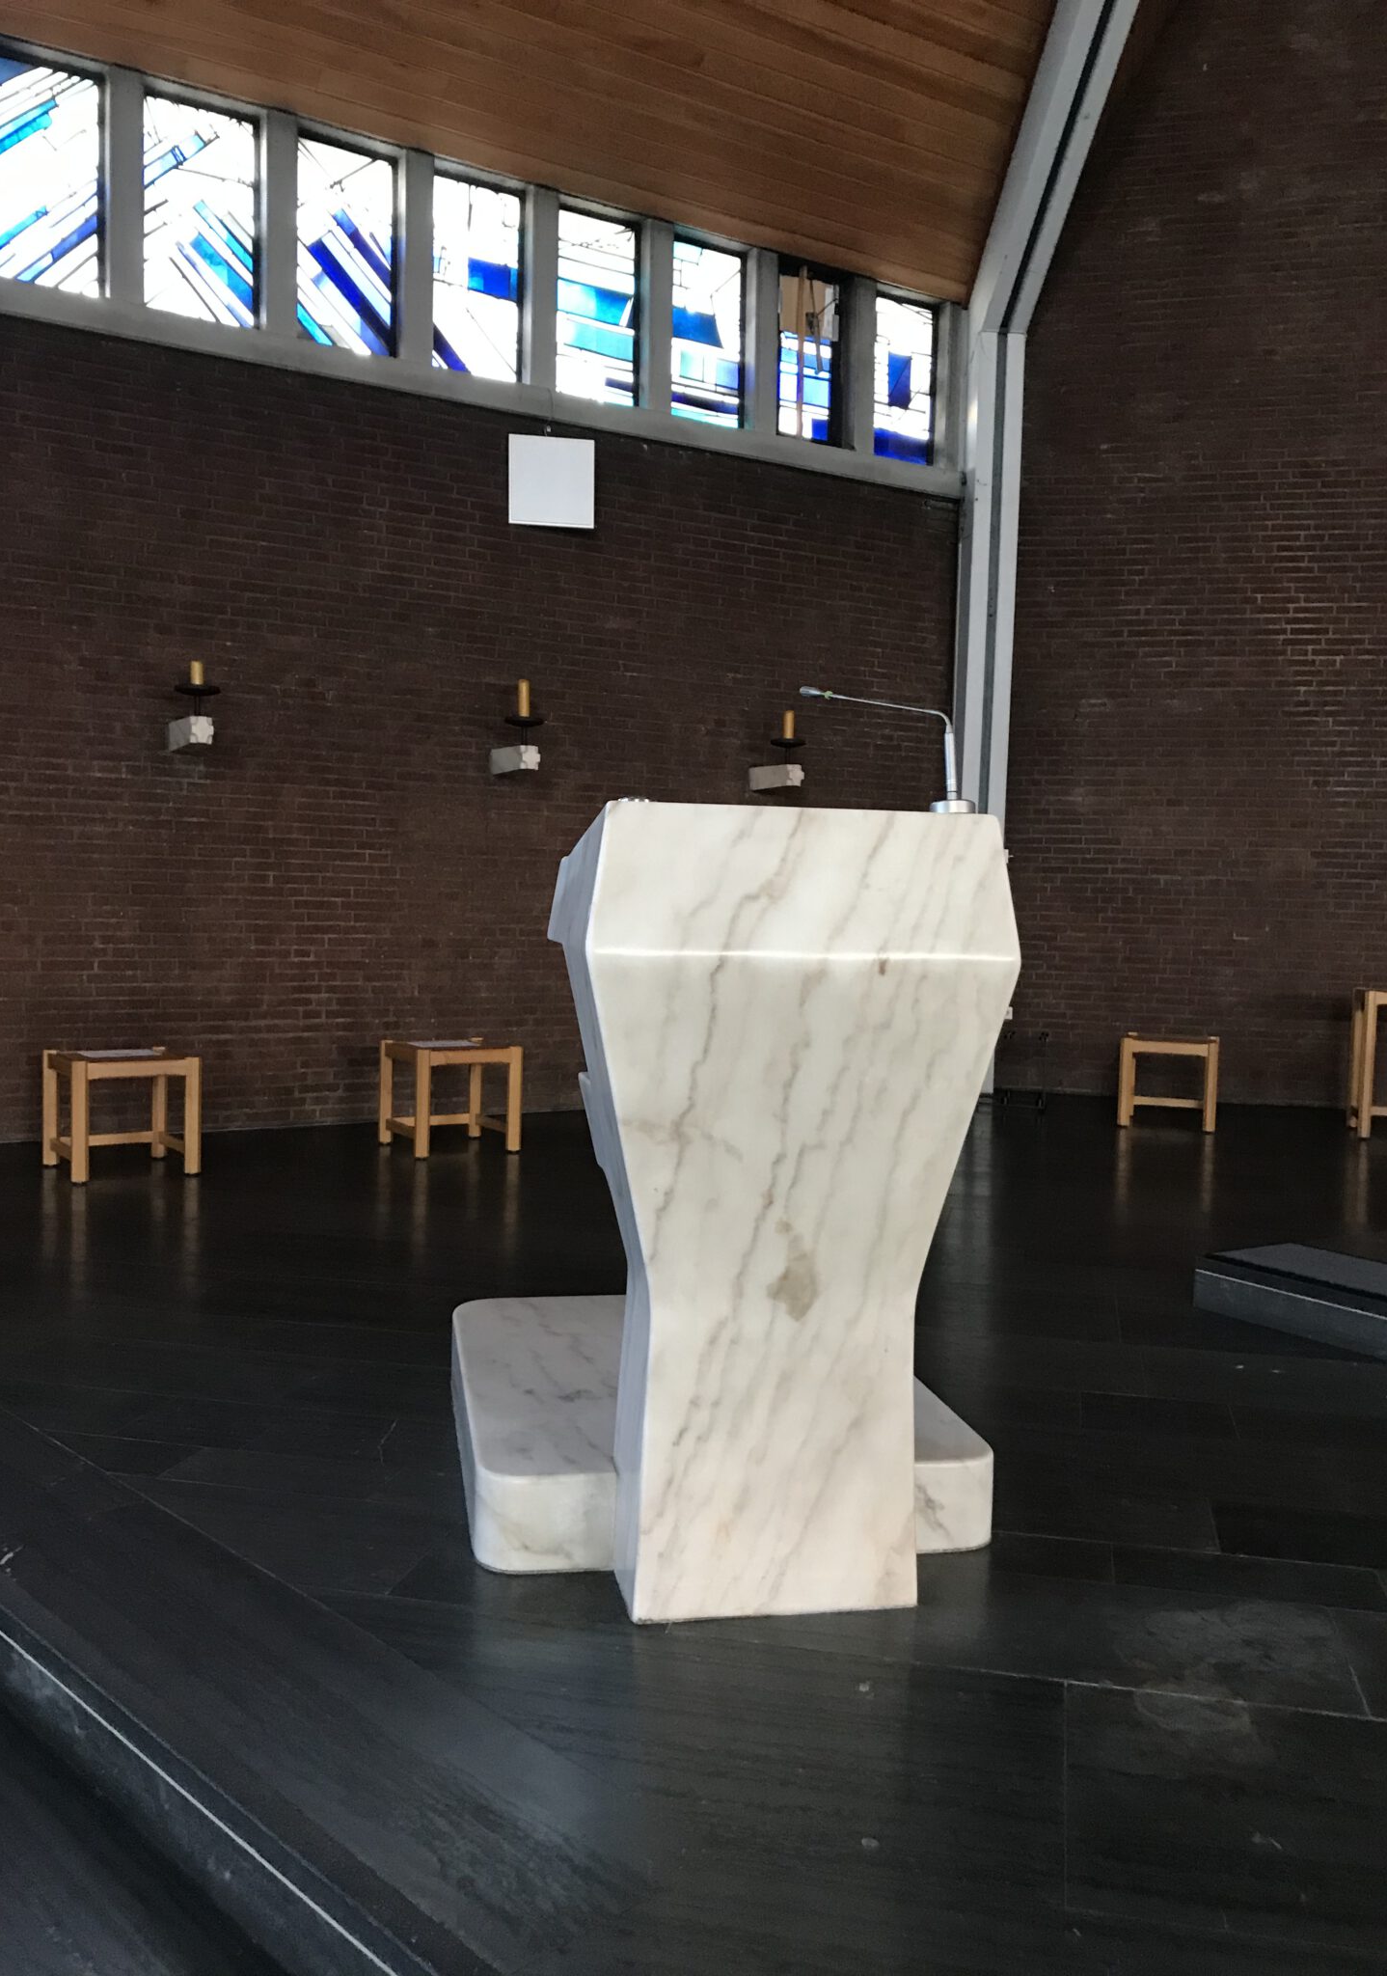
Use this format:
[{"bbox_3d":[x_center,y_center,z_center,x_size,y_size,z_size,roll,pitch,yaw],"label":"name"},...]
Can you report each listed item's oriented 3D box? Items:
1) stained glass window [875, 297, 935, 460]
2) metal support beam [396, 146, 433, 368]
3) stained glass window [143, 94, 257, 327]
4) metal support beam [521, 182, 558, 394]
[{"bbox_3d":[1.295,-3.781,9.992,0.565,0.990,0.100,-1,5,-32],"label":"stained glass window"},{"bbox_3d":[-1.440,-3.760,8.266,0.148,1.060,0.148,-1,5,-32],"label":"metal support beam"},{"bbox_3d":[-2.368,-3.705,7.674,0.558,0.990,0.100,-1,5,-32],"label":"stained glass window"},{"bbox_3d":[-0.831,-3.771,8.646,0.148,1.060,0.148,-1,5,-32],"label":"metal support beam"}]

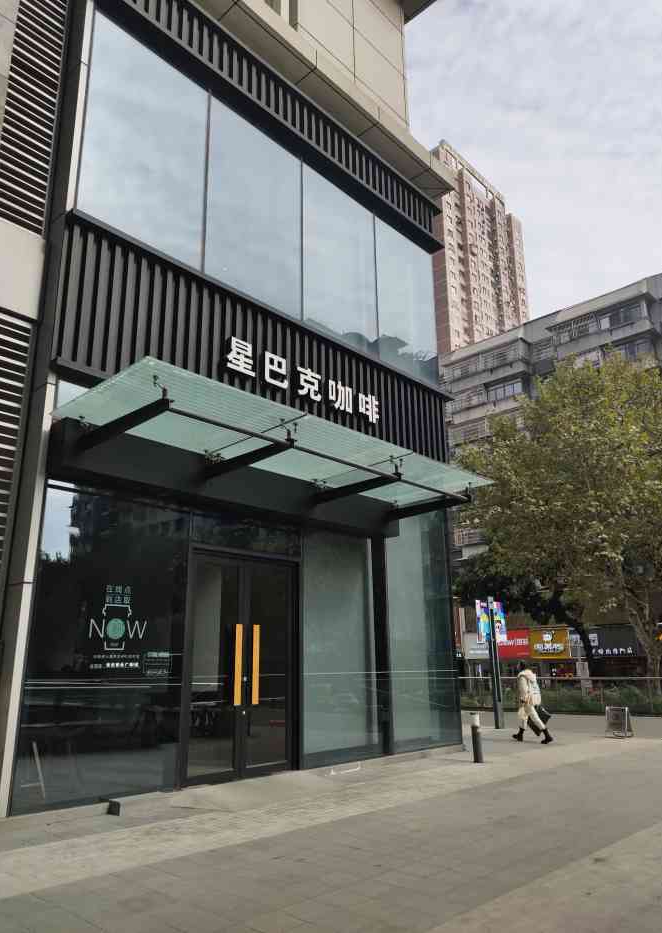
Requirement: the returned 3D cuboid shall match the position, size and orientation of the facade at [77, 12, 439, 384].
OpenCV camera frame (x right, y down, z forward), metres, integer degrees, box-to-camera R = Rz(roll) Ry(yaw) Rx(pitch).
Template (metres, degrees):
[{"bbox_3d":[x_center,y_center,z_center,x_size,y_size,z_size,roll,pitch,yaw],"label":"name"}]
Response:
[{"bbox_3d":[-0.649,-4.690,12.758,8.966,3.934,0.250,16,-25,-42],"label":"facade"}]

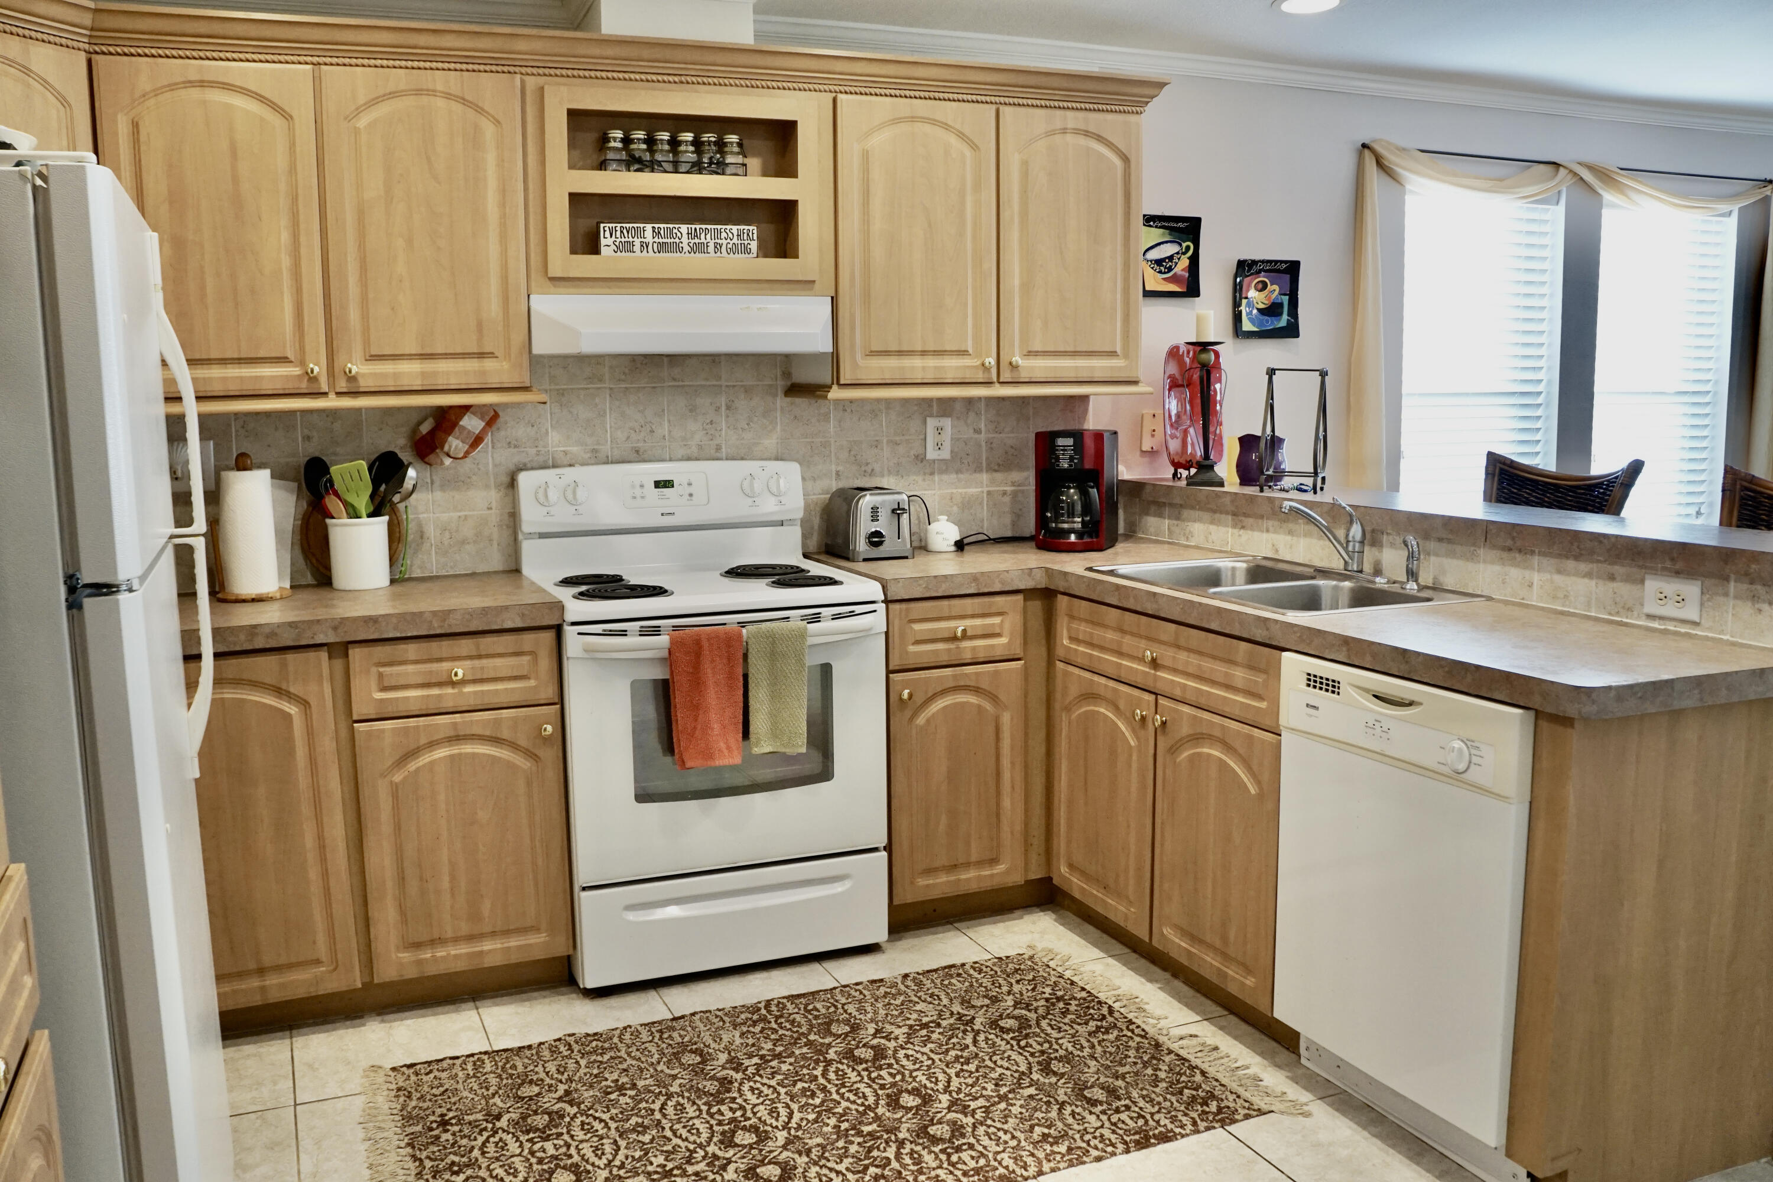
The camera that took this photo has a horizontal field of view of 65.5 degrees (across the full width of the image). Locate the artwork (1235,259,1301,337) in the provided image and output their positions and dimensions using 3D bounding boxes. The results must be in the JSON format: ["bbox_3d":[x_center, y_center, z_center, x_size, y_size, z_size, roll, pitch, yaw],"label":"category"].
[{"bbox_3d":[1.213,-0.929,4.394,0.246,0.251,0.030,-4,9,-23],"label":"artwork"}]

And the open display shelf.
[{"bbox_3d":[-0.532,-0.982,3.452,0.680,0.445,0.340,-4,8,-23],"label":"open display shelf"}]

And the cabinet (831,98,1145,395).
[{"bbox_3d":[0.221,-0.924,3.798,0.934,0.758,0.337,-4,9,-23],"label":"cabinet"}]

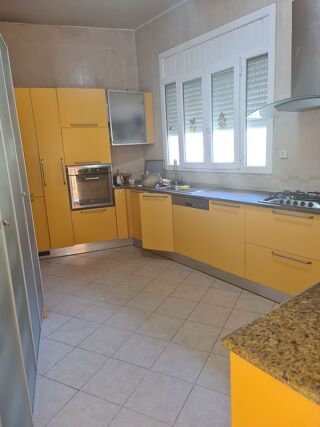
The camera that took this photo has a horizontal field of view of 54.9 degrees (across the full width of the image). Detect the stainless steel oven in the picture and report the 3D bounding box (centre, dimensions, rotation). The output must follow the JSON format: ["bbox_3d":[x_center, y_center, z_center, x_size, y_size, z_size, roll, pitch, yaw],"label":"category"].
[{"bbox_3d":[-1.006,-0.410,4.443,0.586,0.597,0.530,-7,13,-18],"label":"stainless steel oven"}]

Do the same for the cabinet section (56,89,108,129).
[{"bbox_3d":[-1.071,-1.402,4.230,0.606,0.481,0.560,-7,13,-17],"label":"cabinet section"}]

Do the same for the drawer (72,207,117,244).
[{"bbox_3d":[-0.977,0.114,4.543,0.597,0.446,0.500,-7,13,-18],"label":"drawer"}]

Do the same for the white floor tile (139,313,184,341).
[{"bbox_3d":[0.005,0.925,2.517,0.316,0.012,0.316,3,14,27],"label":"white floor tile"}]

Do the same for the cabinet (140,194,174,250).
[{"bbox_3d":[0.134,0.064,4.005,0.460,0.700,0.560,8,17,42],"label":"cabinet"}]

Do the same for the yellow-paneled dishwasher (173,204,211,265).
[{"bbox_3d":[0.562,0.155,3.595,0.570,0.624,0.583,-13,15,-36],"label":"yellow-paneled dishwasher"}]

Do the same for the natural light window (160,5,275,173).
[{"bbox_3d":[0.618,-1.292,3.733,0.100,1.567,1.787,-12,15,-35],"label":"natural light window"}]

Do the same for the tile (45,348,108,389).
[{"bbox_3d":[-0.562,1.048,2.114,0.316,0.012,0.316,3,14,27],"label":"tile"}]

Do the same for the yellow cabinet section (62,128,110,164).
[{"bbox_3d":[-1.044,-0.941,4.331,0.606,0.463,0.560,-7,13,-17],"label":"yellow cabinet section"}]

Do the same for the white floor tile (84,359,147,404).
[{"bbox_3d":[-0.281,1.063,1.970,0.316,0.012,0.316,3,14,27],"label":"white floor tile"}]

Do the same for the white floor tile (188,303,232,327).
[{"bbox_3d":[0.430,0.872,2.648,0.316,0.012,0.316,3,14,27],"label":"white floor tile"}]

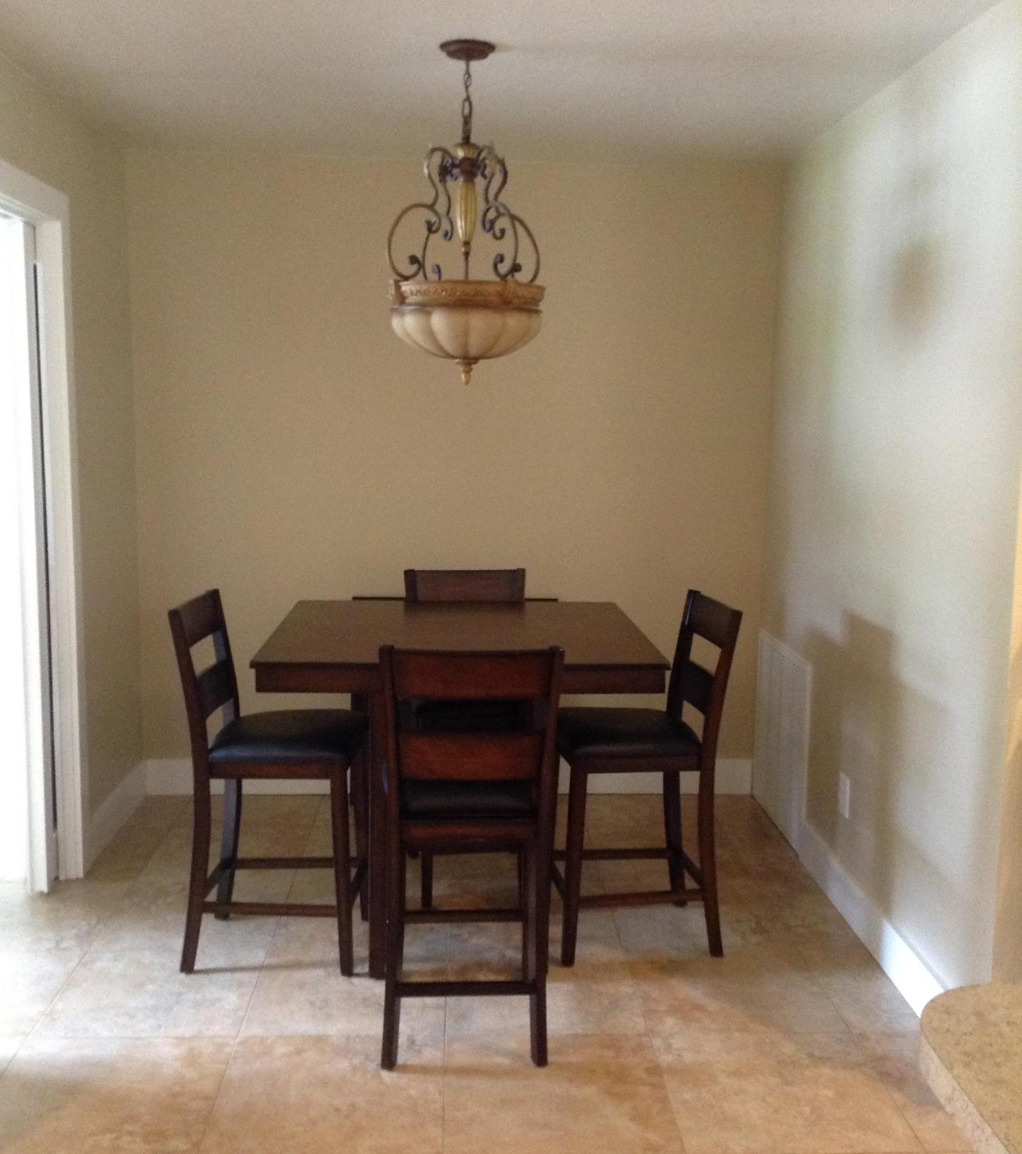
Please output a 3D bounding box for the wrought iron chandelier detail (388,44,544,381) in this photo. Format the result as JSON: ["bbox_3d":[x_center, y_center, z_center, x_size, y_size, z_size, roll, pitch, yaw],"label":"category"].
[{"bbox_3d":[-0.113,-0.920,3.349,0.410,0.845,0.410,0,8,-3],"label":"wrought iron chandelier detail"}]

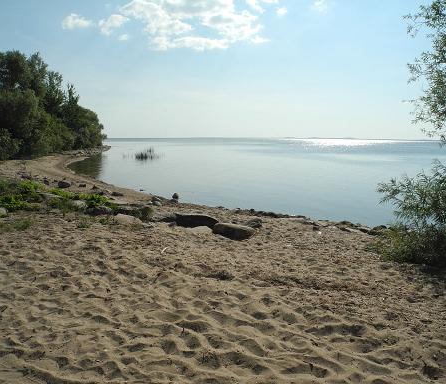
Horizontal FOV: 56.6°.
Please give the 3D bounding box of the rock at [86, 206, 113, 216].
[{"bbox_3d":[-3.012,0.458,10.098,0.639,0.187,0.415,2,7,10],"label":"rock"}]

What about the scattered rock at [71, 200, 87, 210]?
[{"bbox_3d":[-3.768,0.352,10.874,0.411,0.233,0.309,0,7,0],"label":"scattered rock"}]

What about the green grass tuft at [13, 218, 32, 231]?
[{"bbox_3d":[-3.984,0.643,8.227,0.348,0.196,0.313,0,7,0],"label":"green grass tuft"}]

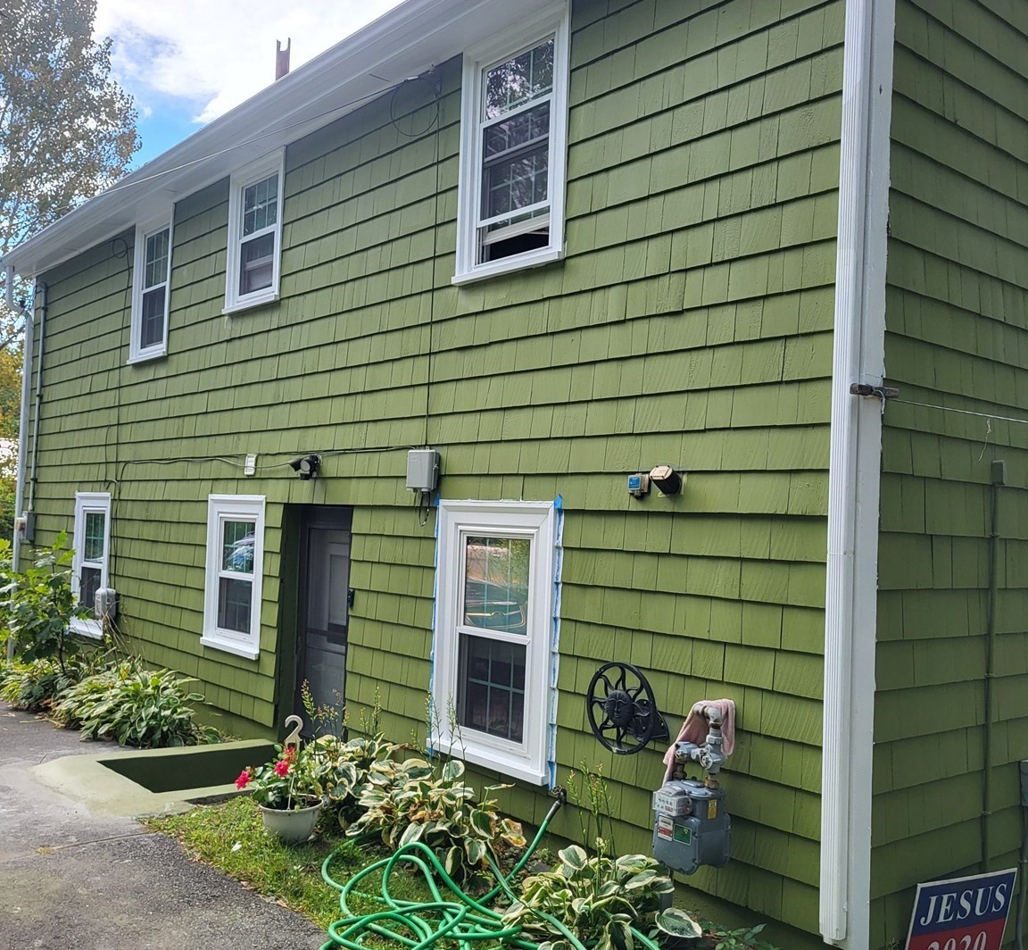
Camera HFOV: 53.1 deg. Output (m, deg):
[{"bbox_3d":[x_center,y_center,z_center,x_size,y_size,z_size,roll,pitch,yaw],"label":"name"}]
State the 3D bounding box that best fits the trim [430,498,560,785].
[{"bbox_3d":[-0.125,0.829,5.438,0.085,1.386,0.958,4,-2,-40],"label":"trim"}]

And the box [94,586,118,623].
[{"bbox_3d":[-3.903,1.243,9.847,0.115,0.283,0.255,4,-2,-40],"label":"box"}]

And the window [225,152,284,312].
[{"bbox_3d":[-1.987,-1.853,7.943,0.110,1.130,0.920,4,-3,-40],"label":"window"}]

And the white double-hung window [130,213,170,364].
[{"bbox_3d":[-3.306,-1.713,9.409,0.085,1.358,0.958,4,-2,-40],"label":"white double-hung window"}]

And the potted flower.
[{"bbox_3d":[-1.127,1.517,4.970,0.410,0.470,0.380,2,-2,-12],"label":"potted flower"}]

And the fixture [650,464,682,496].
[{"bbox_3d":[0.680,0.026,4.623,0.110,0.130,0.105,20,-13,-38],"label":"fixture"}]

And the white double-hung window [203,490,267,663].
[{"bbox_3d":[-2.133,0.746,7.832,0.085,1.177,0.976,4,-2,-40],"label":"white double-hung window"}]

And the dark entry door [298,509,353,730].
[{"bbox_3d":[-1.249,1.206,6.998,0.060,1.980,0.900,4,-3,-40],"label":"dark entry door"}]

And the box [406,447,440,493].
[{"bbox_3d":[-0.523,-0.029,5.958,0.090,0.225,0.200,4,-3,-40],"label":"box"}]

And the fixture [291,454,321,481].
[{"bbox_3d":[-1.401,-0.049,6.962,0.135,0.170,0.200,4,-3,-40],"label":"fixture"}]

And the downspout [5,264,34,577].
[{"bbox_3d":[-5.940,-0.409,12.201,0.320,4.140,0.100,4,-2,-40],"label":"downspout"}]

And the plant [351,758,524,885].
[{"bbox_3d":[-0.370,1.626,5.050,0.760,0.470,0.920,4,-3,-40],"label":"plant"}]

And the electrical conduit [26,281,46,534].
[{"bbox_3d":[-5.542,-0.792,11.959,0.100,2.938,0.100,4,-2,-40],"label":"electrical conduit"}]

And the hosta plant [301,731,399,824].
[{"bbox_3d":[-0.913,1.635,5.703,0.560,0.420,0.620,4,-3,-40],"label":"hosta plant"}]

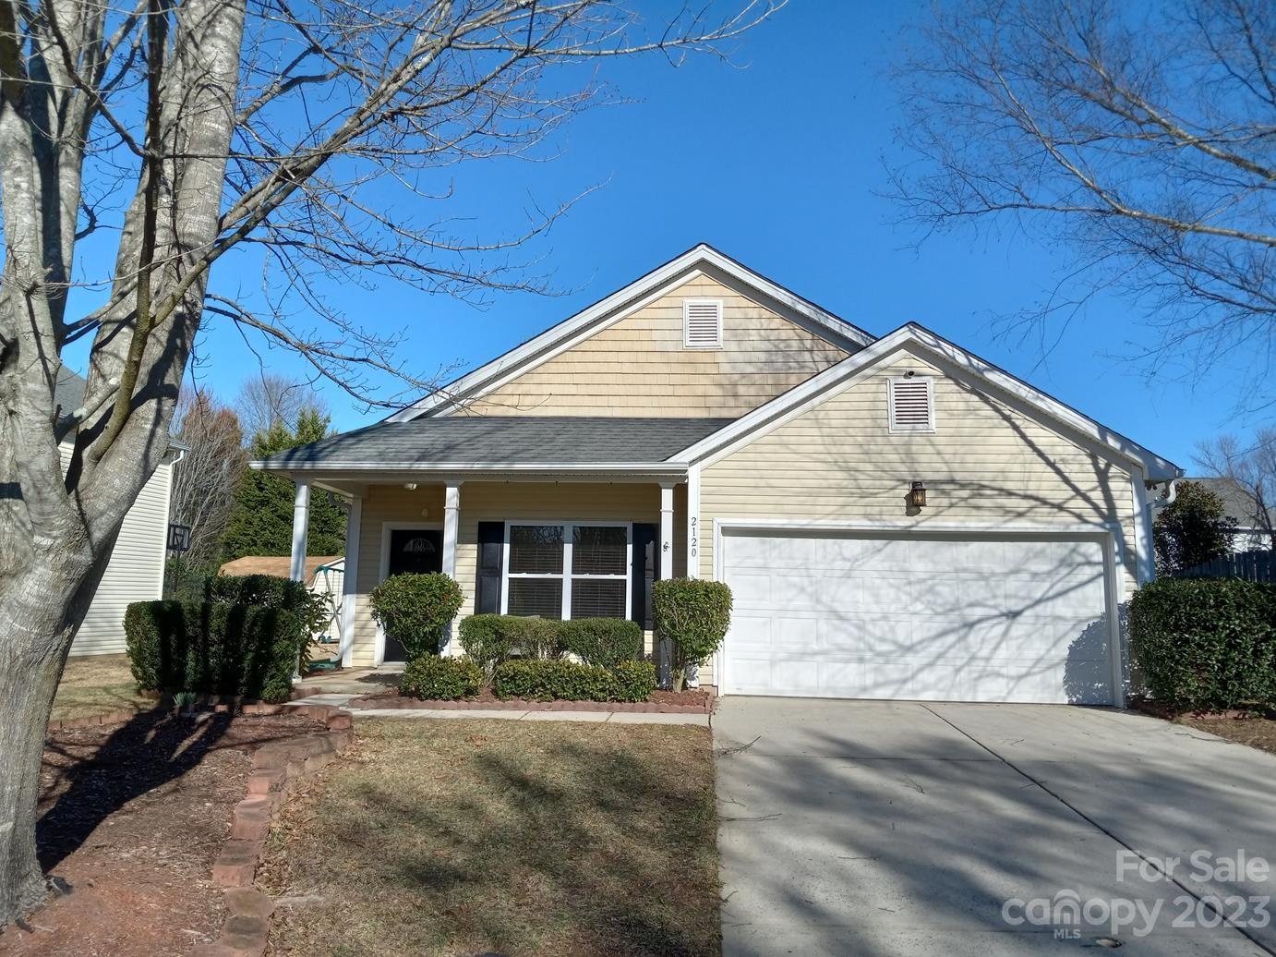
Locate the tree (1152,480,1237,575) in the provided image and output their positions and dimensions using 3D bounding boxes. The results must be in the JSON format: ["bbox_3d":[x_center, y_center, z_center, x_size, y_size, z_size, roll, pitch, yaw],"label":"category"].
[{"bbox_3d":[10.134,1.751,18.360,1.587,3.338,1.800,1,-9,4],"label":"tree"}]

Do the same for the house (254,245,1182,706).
[{"bbox_3d":[1.217,0.485,18.874,11.800,6.550,12.500,1,-9,4],"label":"house"}]

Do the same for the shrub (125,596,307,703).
[{"bbox_3d":[-5.061,2.044,12.067,1.942,1.156,1.000,1,-9,4],"label":"shrub"}]

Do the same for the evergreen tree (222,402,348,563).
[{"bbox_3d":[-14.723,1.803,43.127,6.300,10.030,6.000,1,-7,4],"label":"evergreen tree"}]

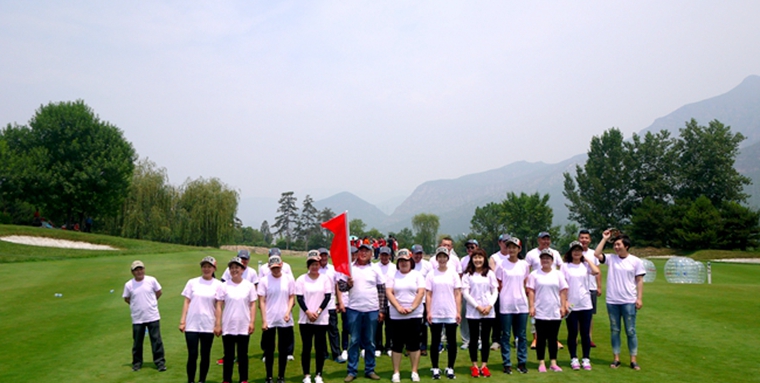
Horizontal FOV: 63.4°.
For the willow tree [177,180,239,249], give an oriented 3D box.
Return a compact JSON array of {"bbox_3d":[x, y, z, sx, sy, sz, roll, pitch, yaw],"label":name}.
[{"bbox_3d":[-21.033,2.561,75.000,7.500,8.200,7.300,1,-5,-16],"label":"willow tree"}]

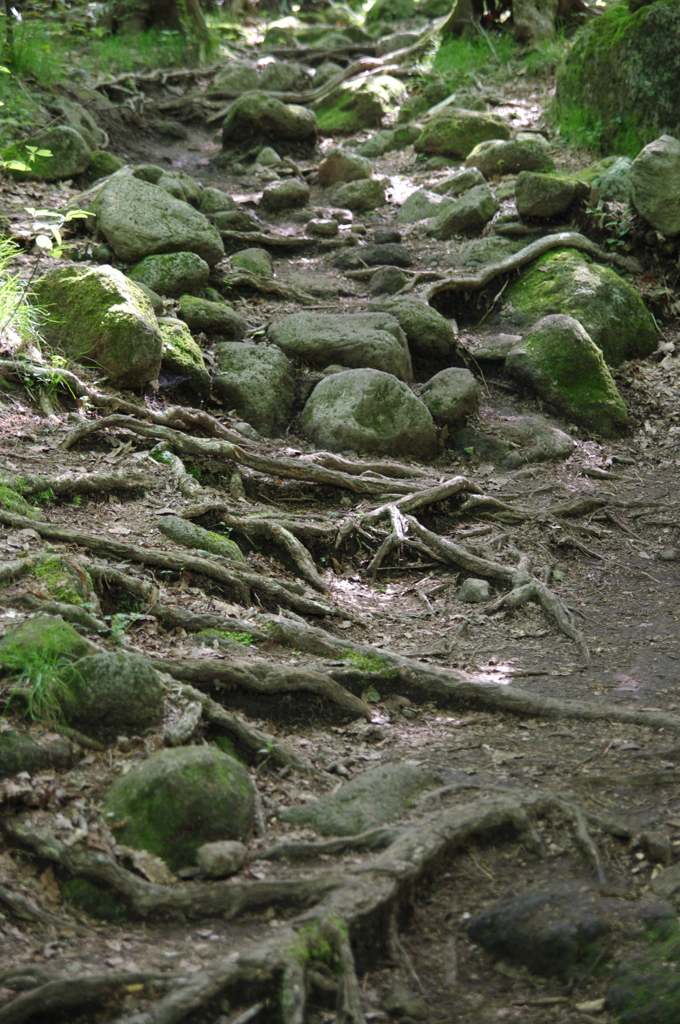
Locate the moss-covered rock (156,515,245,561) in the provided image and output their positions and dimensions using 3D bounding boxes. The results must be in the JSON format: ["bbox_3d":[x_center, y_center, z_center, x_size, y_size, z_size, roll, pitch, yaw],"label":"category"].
[{"bbox_3d":[-0.452,0.083,6.898,0.280,0.130,0.130,5,9,30],"label":"moss-covered rock"}]

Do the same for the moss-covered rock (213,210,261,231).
[{"bbox_3d":[-0.471,-1.307,9.600,0.220,0.110,0.190,0,7,0],"label":"moss-covered rock"}]

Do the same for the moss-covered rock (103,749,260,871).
[{"bbox_3d":[-0.284,0.527,3.800,0.268,0.200,0.235,0,11,0],"label":"moss-covered rock"}]

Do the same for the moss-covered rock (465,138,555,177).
[{"bbox_3d":[0.994,-2.080,12.500,0.528,0.221,0.380,0,9,0],"label":"moss-covered rock"}]

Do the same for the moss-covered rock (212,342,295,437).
[{"bbox_3d":[-0.258,-0.365,6.350,0.240,0.270,0.260,0,7,0],"label":"moss-covered rock"}]

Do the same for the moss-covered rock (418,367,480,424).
[{"bbox_3d":[0.332,-0.350,6.450,0.179,0.157,0.170,0,11,0],"label":"moss-covered rock"}]

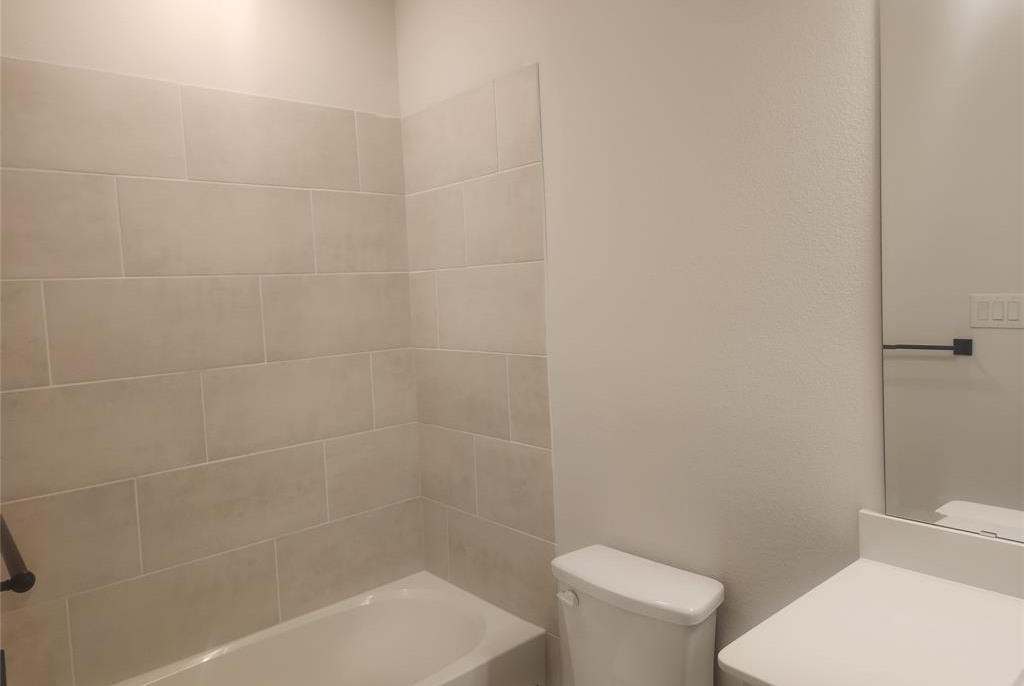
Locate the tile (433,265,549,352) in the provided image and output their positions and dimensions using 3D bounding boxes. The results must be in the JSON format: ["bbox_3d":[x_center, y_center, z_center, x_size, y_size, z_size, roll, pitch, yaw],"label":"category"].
[{"bbox_3d":[-0.081,-0.114,2.376,0.010,0.302,0.594,-6,6,-41],"label":"tile"}]

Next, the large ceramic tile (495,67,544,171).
[{"bbox_3d":[0.021,-0.715,2.182,0.010,0.302,0.204,-6,6,-41],"label":"large ceramic tile"}]

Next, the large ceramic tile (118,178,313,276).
[{"bbox_3d":[-0.940,-0.370,2.233,0.614,0.300,0.010,-6,6,-42],"label":"large ceramic tile"}]

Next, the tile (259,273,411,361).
[{"bbox_3d":[-0.629,-0.102,2.522,0.596,0.300,0.010,-6,6,-42],"label":"tile"}]

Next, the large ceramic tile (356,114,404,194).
[{"bbox_3d":[-0.505,-0.722,2.610,0.193,0.300,0.010,-6,6,-42],"label":"large ceramic tile"}]

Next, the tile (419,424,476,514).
[{"bbox_3d":[-0.249,0.487,2.644,0.010,0.304,0.368,-6,6,-41],"label":"tile"}]

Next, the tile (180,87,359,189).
[{"bbox_3d":[-0.805,-0.689,2.341,0.610,0.300,0.010,-6,6,-42],"label":"tile"}]

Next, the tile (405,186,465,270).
[{"bbox_3d":[-0.287,-0.423,2.558,0.010,0.300,0.372,-6,6,-42],"label":"tile"}]

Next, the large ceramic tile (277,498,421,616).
[{"bbox_3d":[-0.597,0.815,2.605,0.617,0.305,0.010,-6,6,-41],"label":"large ceramic tile"}]

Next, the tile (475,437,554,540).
[{"bbox_3d":[0.008,0.499,2.352,0.010,0.304,0.404,-6,6,-41],"label":"tile"}]

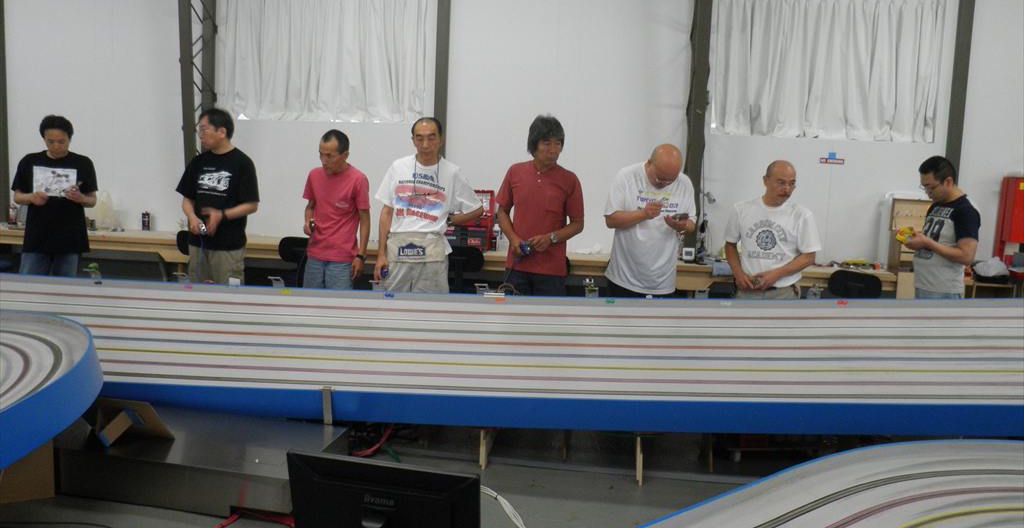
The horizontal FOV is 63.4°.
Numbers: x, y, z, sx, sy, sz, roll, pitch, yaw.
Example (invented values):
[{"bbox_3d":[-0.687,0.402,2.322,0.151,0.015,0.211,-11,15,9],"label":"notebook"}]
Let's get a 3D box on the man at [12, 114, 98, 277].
[{"bbox_3d":[-2.614,-0.017,4.754,0.490,1.650,0.400,-1,8,-20],"label":"man"}]

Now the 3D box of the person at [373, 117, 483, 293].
[{"bbox_3d":[-0.478,0.056,4.601,0.560,1.710,0.360,3,8,2],"label":"person"}]

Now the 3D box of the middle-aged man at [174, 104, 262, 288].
[{"bbox_3d":[-1.679,-0.010,4.729,0.480,1.710,0.400,2,8,-1],"label":"middle-aged man"}]

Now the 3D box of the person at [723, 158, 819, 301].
[{"bbox_3d":[1.403,0.213,4.582,0.520,1.550,0.380,5,8,19],"label":"person"}]

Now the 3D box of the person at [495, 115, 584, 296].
[{"bbox_3d":[0.147,0.066,4.579,0.490,1.740,0.380,2,8,2],"label":"person"}]

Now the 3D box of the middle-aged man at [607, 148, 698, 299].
[{"bbox_3d":[0.718,0.159,4.558,0.510,1.610,0.420,1,8,-10],"label":"middle-aged man"}]

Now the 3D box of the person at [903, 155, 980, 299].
[{"bbox_3d":[2.394,0.208,4.657,0.460,1.610,0.460,-1,8,-22],"label":"person"}]

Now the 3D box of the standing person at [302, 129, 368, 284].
[{"bbox_3d":[-0.985,0.070,4.656,0.440,1.630,0.350,5,8,17],"label":"standing person"}]

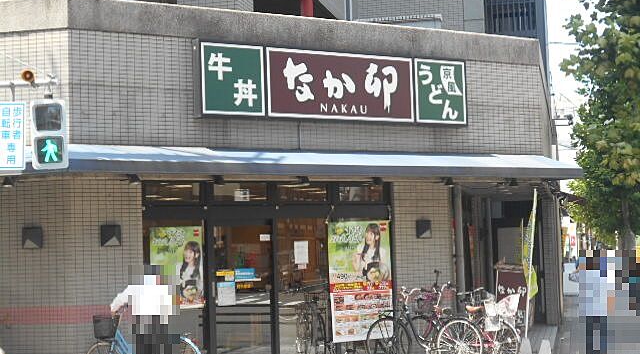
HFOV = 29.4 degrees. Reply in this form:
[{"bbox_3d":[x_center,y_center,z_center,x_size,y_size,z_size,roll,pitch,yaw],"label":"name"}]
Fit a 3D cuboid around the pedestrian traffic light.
[{"bbox_3d":[-2.612,-0.406,11.800,0.350,0.660,0.180,-2,-4,9],"label":"pedestrian traffic light"}]

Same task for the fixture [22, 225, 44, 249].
[{"bbox_3d":[-3.472,0.733,14.736,0.240,0.260,0.110,-3,-4,12],"label":"fixture"}]

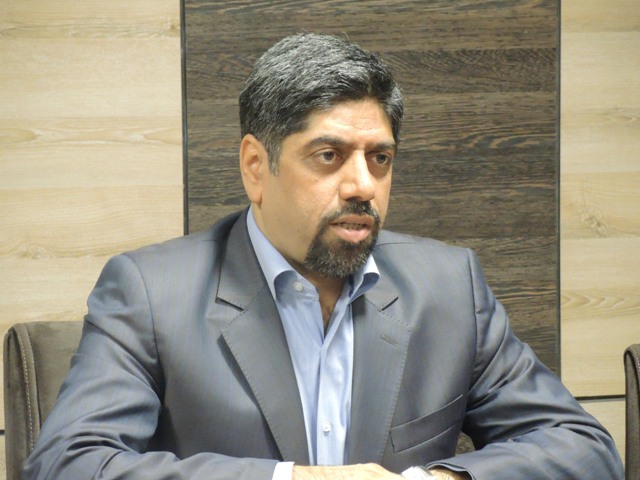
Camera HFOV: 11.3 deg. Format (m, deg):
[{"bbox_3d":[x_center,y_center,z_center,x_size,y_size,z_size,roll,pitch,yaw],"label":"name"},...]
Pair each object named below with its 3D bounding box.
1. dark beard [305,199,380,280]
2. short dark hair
[{"bbox_3d":[0.020,-0.001,3.200,0.075,0.082,0.052,0,4,-32],"label":"dark beard"},{"bbox_3d":[0.002,-0.132,3.260,0.168,0.158,0.200,0,4,-32],"label":"short dark hair"}]

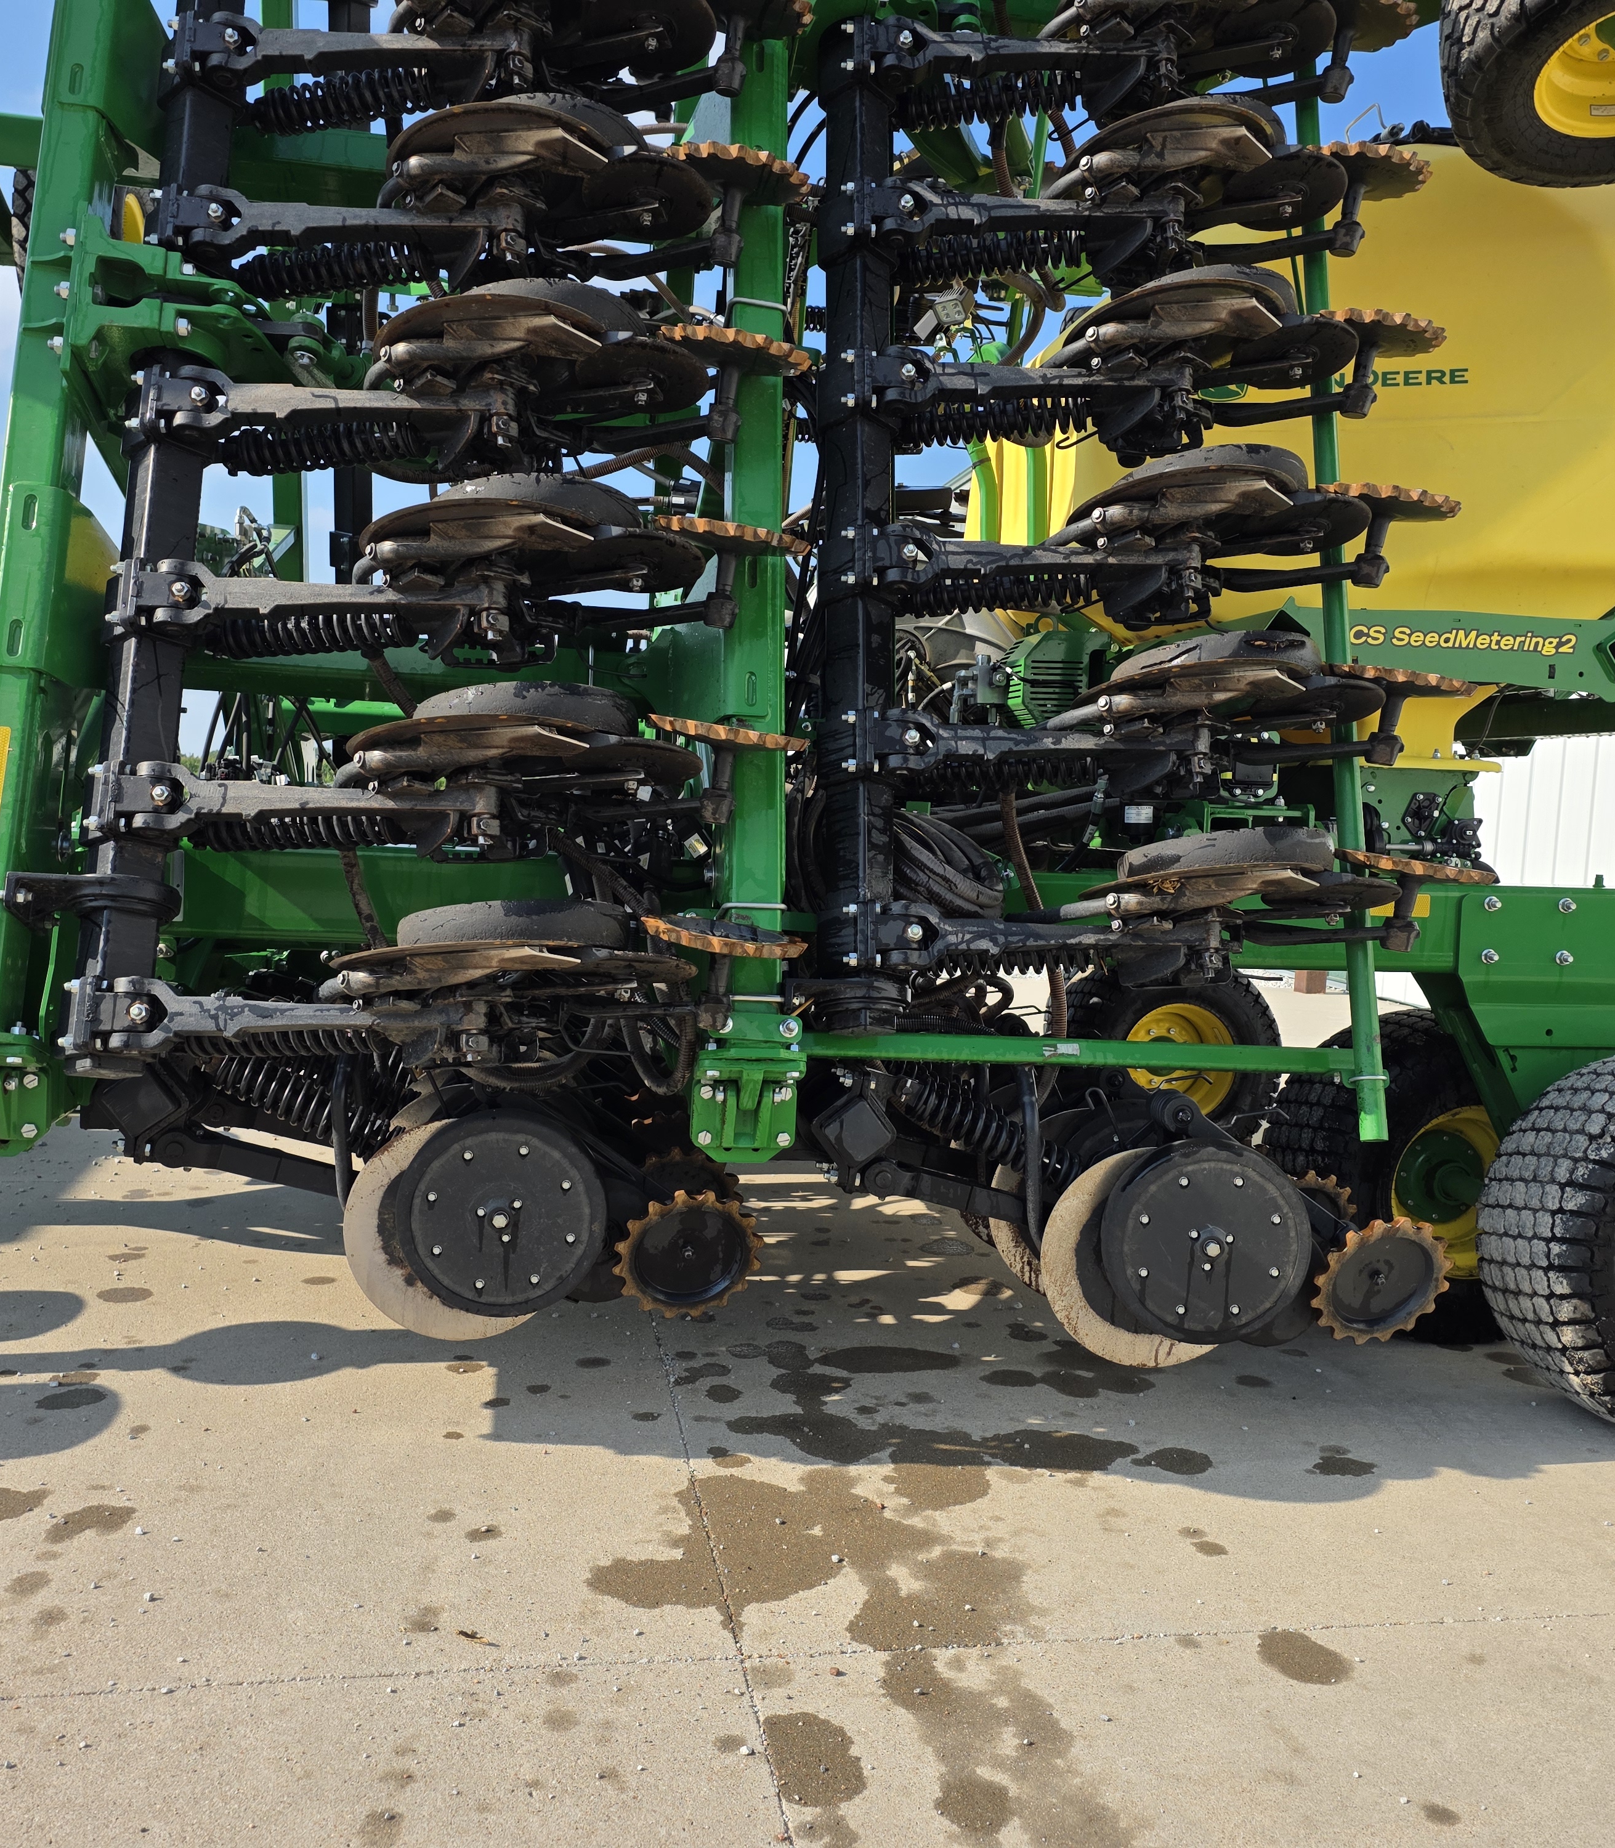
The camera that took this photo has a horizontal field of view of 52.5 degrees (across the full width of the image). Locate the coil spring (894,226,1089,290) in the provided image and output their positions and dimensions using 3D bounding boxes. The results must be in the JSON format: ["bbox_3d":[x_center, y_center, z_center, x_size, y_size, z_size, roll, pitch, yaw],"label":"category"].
[{"bbox_3d":[0.383,-1.427,3.501,0.414,0.092,0.092,-2,-13,11],"label":"coil spring"}]

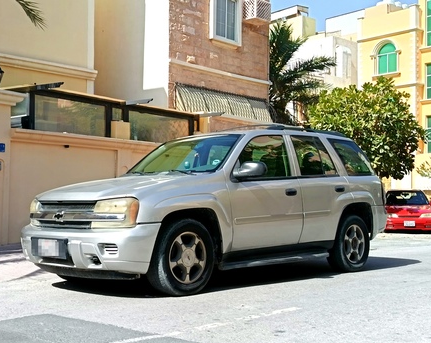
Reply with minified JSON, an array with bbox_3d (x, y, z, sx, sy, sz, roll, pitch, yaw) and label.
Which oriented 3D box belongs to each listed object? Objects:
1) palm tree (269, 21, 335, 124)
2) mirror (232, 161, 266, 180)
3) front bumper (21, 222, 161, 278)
[{"bbox_3d":[1.936,-1.404,19.326,3.500,6.490,3.500,-3,-4,44],"label":"palm tree"},{"bbox_3d":[0.337,-0.017,6.348,0.290,0.195,0.200,-3,-4,44],"label":"mirror"},{"bbox_3d":[-1.336,0.732,6.054,1.860,0.500,0.570,-3,-4,44],"label":"front bumper"}]

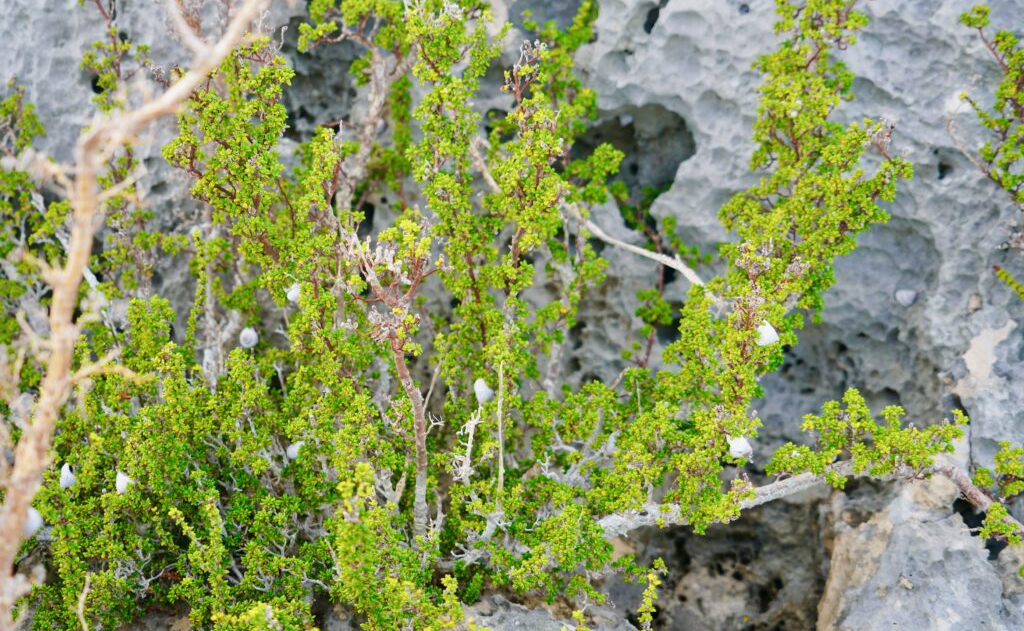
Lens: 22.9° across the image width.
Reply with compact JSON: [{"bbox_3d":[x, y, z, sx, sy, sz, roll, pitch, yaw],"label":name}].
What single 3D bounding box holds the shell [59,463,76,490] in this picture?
[{"bbox_3d":[-0.344,0.125,1.960,0.015,0.021,0.015,0,14,0],"label":"shell"}]

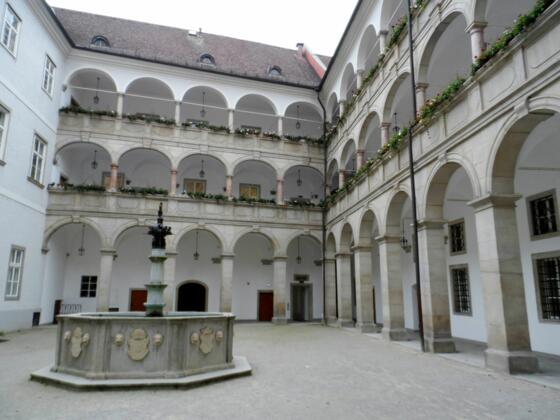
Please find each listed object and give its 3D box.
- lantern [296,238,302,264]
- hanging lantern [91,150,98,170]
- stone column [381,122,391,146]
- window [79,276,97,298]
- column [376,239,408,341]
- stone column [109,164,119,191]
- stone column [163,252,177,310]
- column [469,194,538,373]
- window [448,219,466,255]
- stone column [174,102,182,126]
[{"bbox_3d":[1.312,2.785,26.819,0.385,1.902,0.385,4,-13,-16],"label":"lantern"},{"bbox_3d":[-12.088,-3.270,25.345,0.428,1.344,0.428,4,-13,-16],"label":"hanging lantern"},{"bbox_3d":[4.778,-3.211,17.585,0.468,1.629,0.468,2,-13,-7],"label":"stone column"},{"bbox_3d":[-11.765,4.761,24.009,1.040,1.270,0.150,4,-13,-15],"label":"window"},{"bbox_3d":[4.717,3.254,16.282,0.759,4.169,0.850,2,-13,-7],"label":"column"},{"bbox_3d":[-9.804,-1.894,22.945,0.460,1.700,0.460,4,-13,-15],"label":"stone column"},{"bbox_3d":[-6.780,4.737,23.701,0.851,4.368,0.811,4,-13,-14],"label":"stone column"},{"bbox_3d":[5.424,1.737,9.424,0.820,4.060,0.920,2,-13,-7],"label":"column"},{"bbox_3d":[8.153,1.275,17.711,0.166,1.581,1.269,3,-13,-8],"label":"window"},{"bbox_3d":[-6.506,-6.158,24.830,0.420,1.780,0.420,4,-13,-15],"label":"stone column"}]

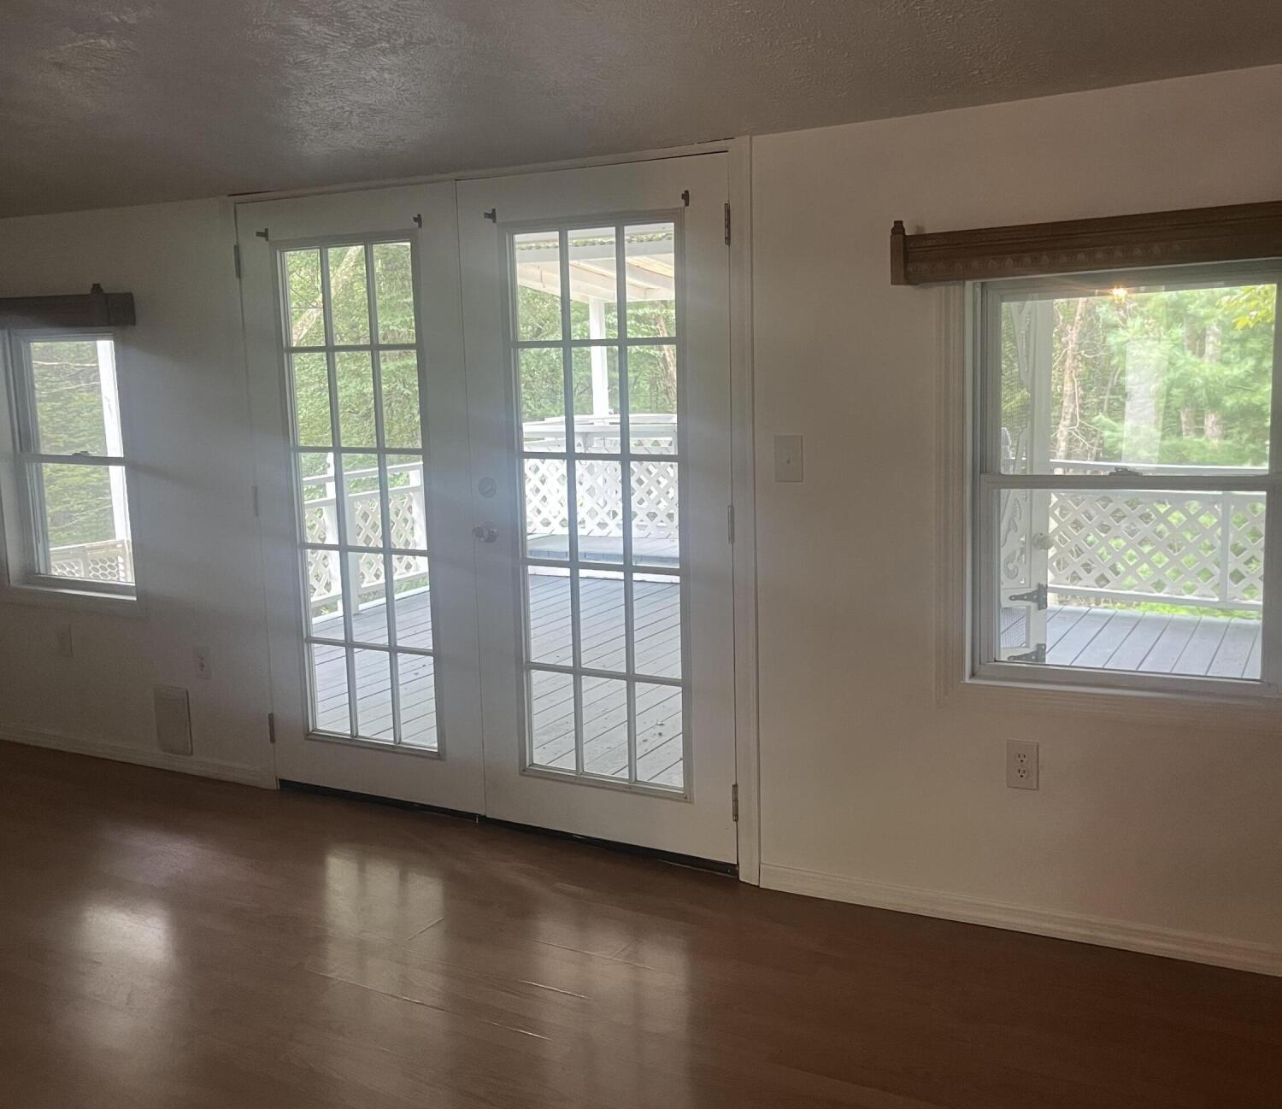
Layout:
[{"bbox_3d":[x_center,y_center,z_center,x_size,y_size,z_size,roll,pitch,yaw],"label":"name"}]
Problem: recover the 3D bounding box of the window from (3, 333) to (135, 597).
[{"bbox_3d":[-2.199,-0.357,4.952,0.719,1.003,0.090,3,10,28],"label":"window"}]

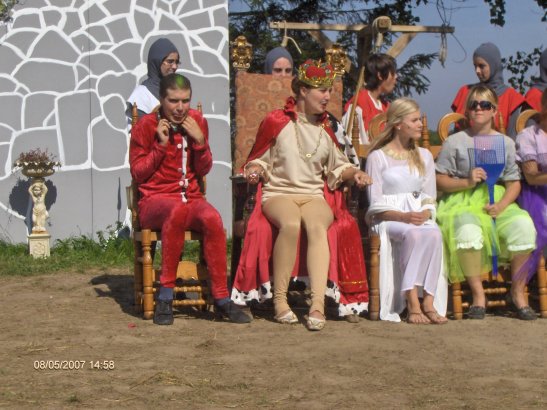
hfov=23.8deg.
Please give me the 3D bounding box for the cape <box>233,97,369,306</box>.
[{"bbox_3d":[0.142,-0.002,7.090,0.730,1.180,0.620,-1,3,-5],"label":"cape"}]

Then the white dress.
[{"bbox_3d":[0.733,0.142,7.138,0.450,0.920,0.660,-1,3,-15],"label":"white dress"}]

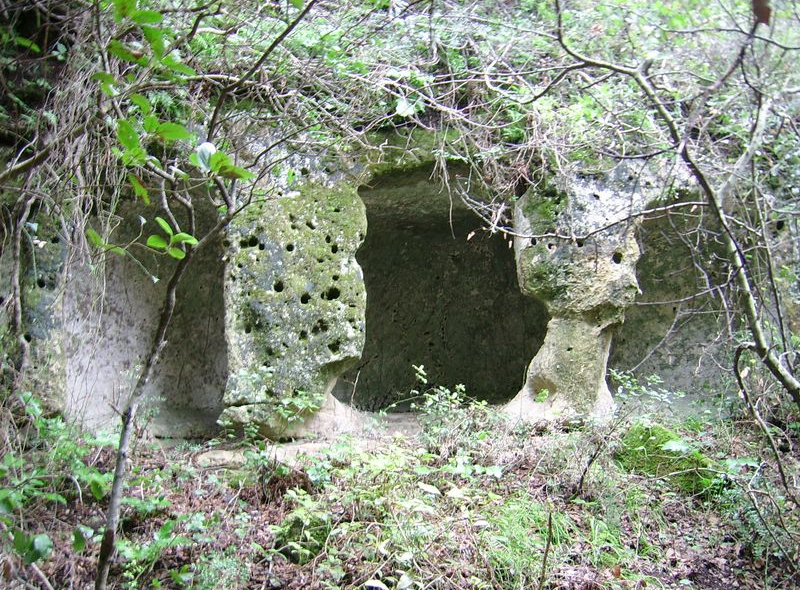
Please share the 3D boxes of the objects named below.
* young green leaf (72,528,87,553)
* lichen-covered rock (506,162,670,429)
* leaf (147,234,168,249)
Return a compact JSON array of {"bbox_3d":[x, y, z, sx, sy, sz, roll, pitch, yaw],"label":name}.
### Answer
[{"bbox_3d":[-1.189,0.910,3.000,0.052,0.096,0.040,0,-2,0],"label":"young green leaf"},{"bbox_3d":[1.441,-0.019,6.250,1.189,1.917,0.800,0,-2,0],"label":"lichen-covered rock"},{"bbox_3d":[-0.959,-0.210,3.200,0.085,0.055,0.018,5,-41,-3],"label":"leaf"}]

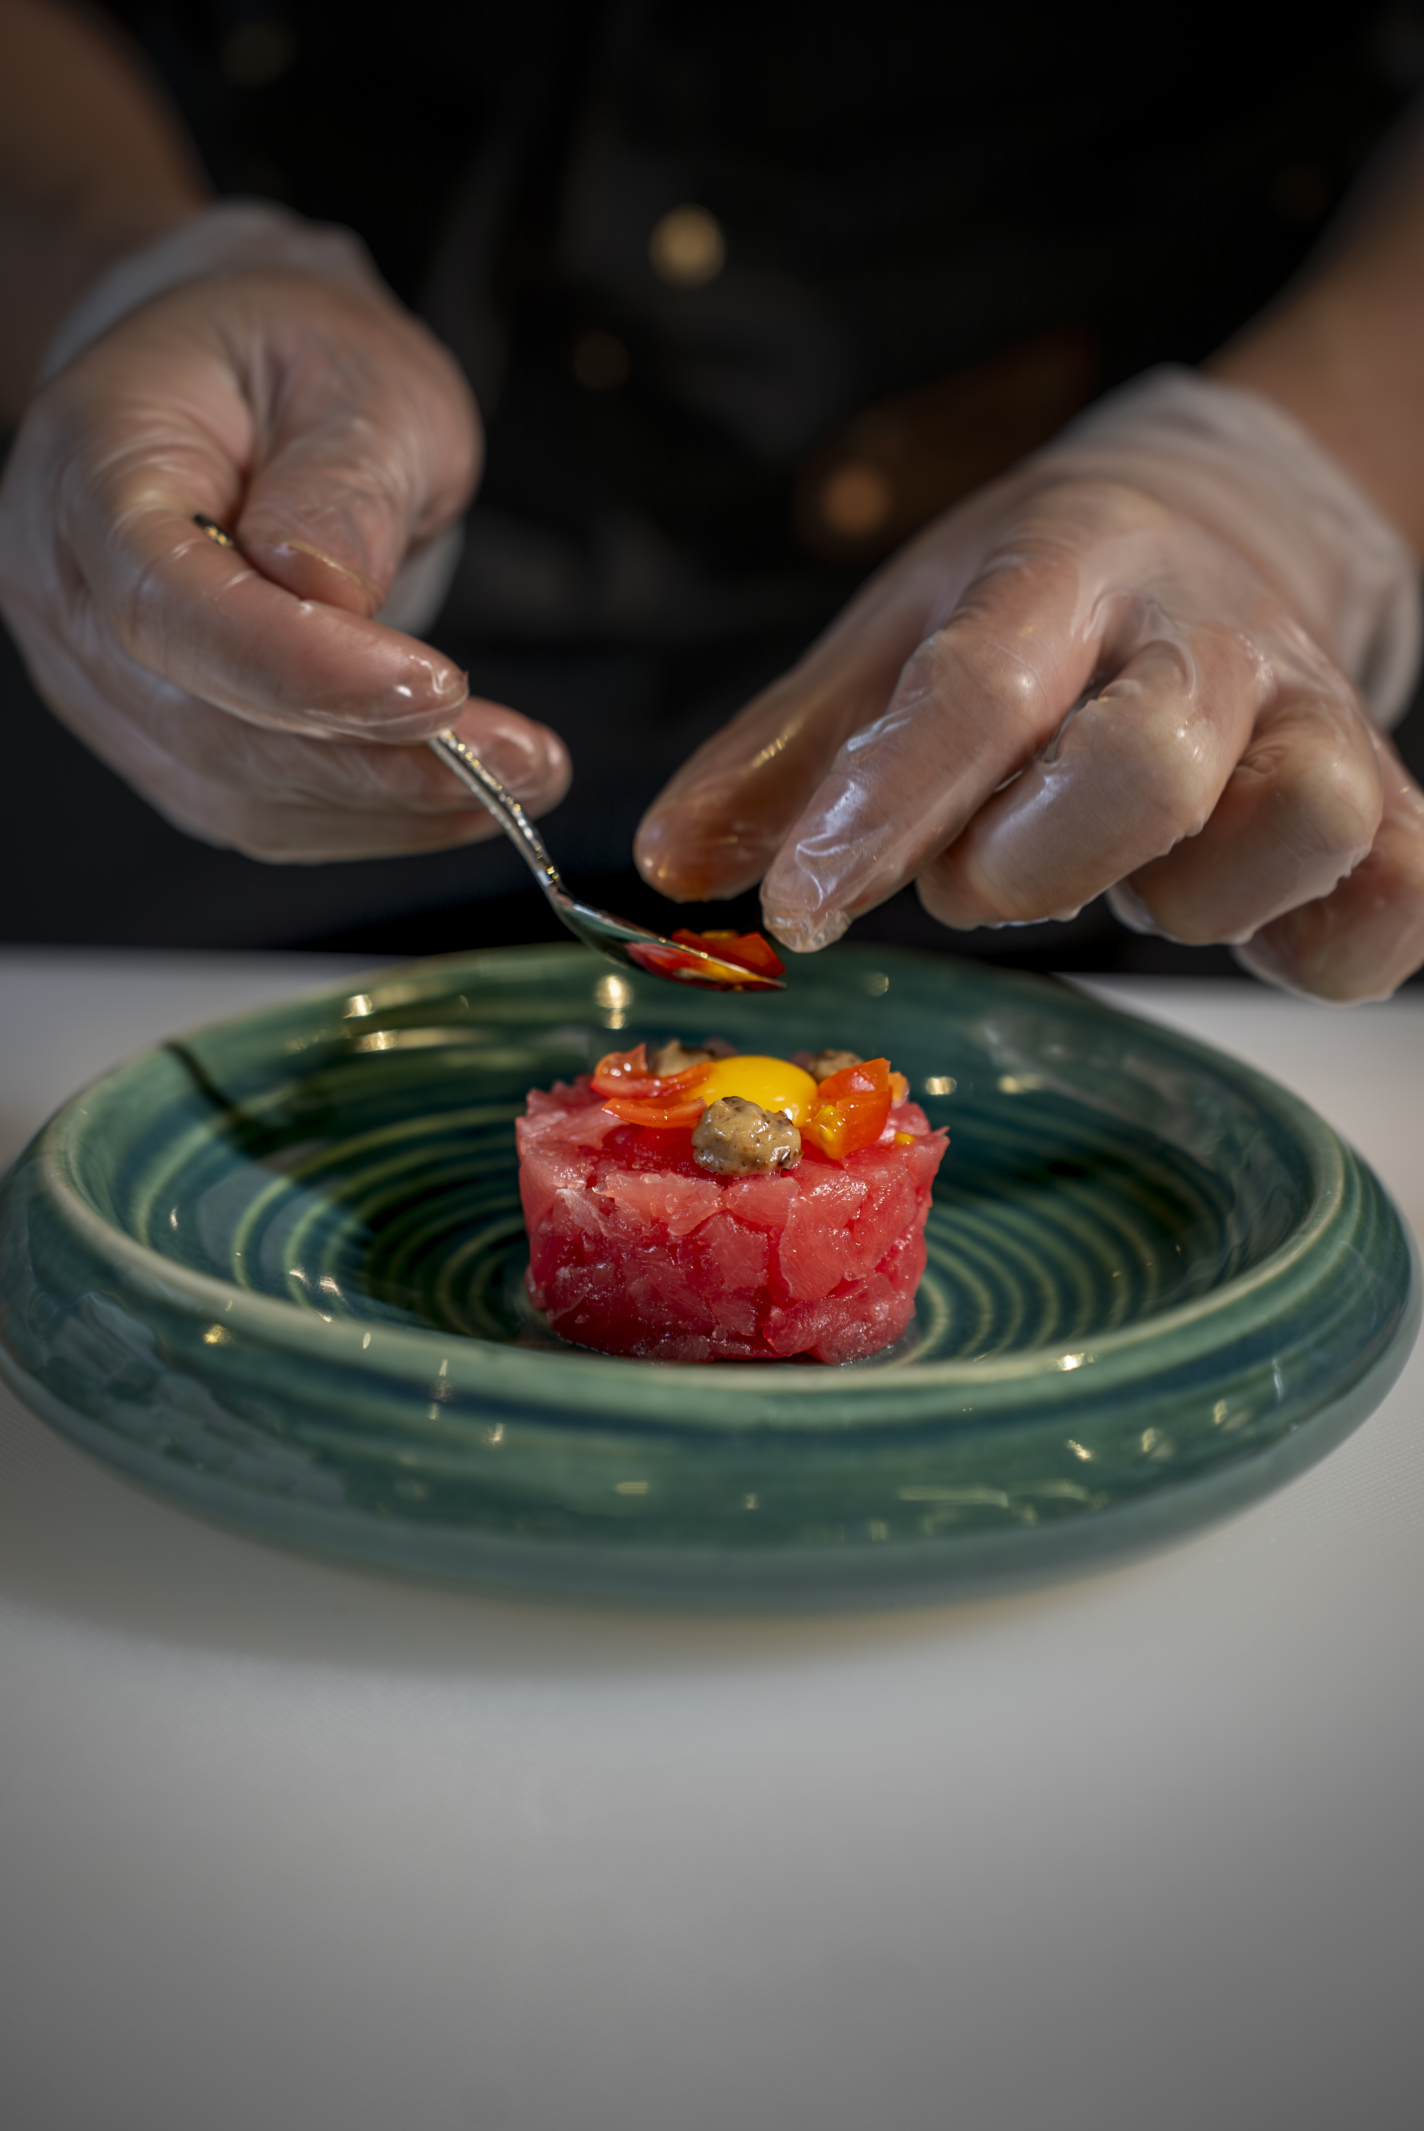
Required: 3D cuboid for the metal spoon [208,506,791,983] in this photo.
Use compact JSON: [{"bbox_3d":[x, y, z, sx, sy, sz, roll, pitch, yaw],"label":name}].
[{"bbox_3d":[-0.045,-0.050,0.586,0.141,0.018,0.030,39,7,17],"label":"metal spoon"}]

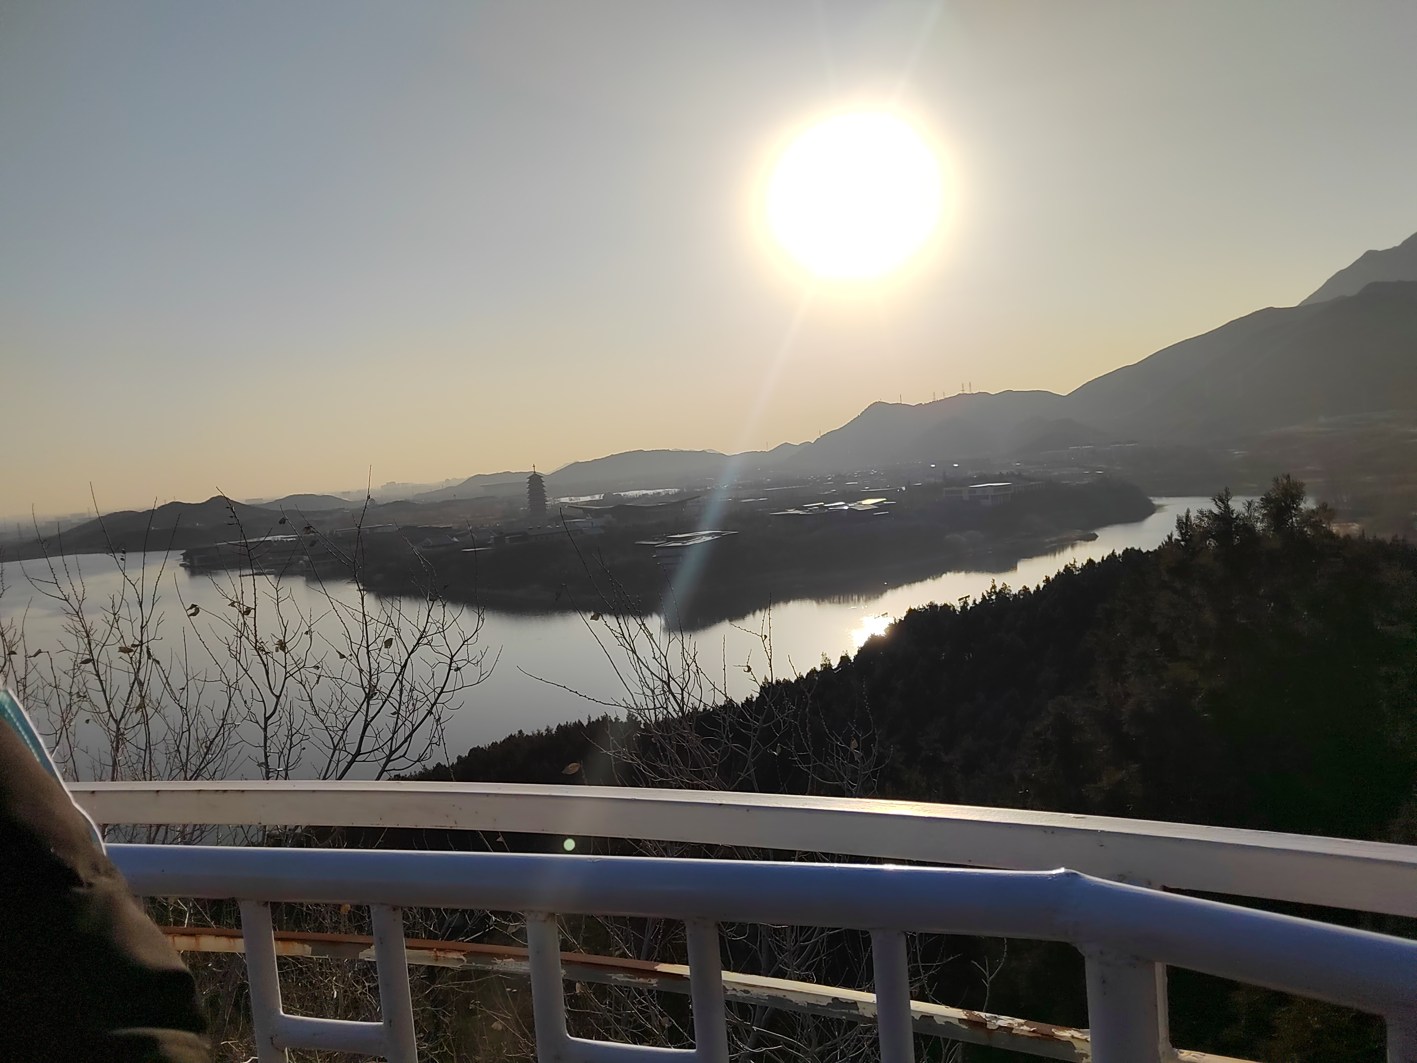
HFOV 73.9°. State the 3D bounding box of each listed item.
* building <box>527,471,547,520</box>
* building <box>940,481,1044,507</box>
[{"bbox_3d":[-233.732,-50.916,1285.000,27.000,74.000,27.000,-5,4,-10],"label":"building"},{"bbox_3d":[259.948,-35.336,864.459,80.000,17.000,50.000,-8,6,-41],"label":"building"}]

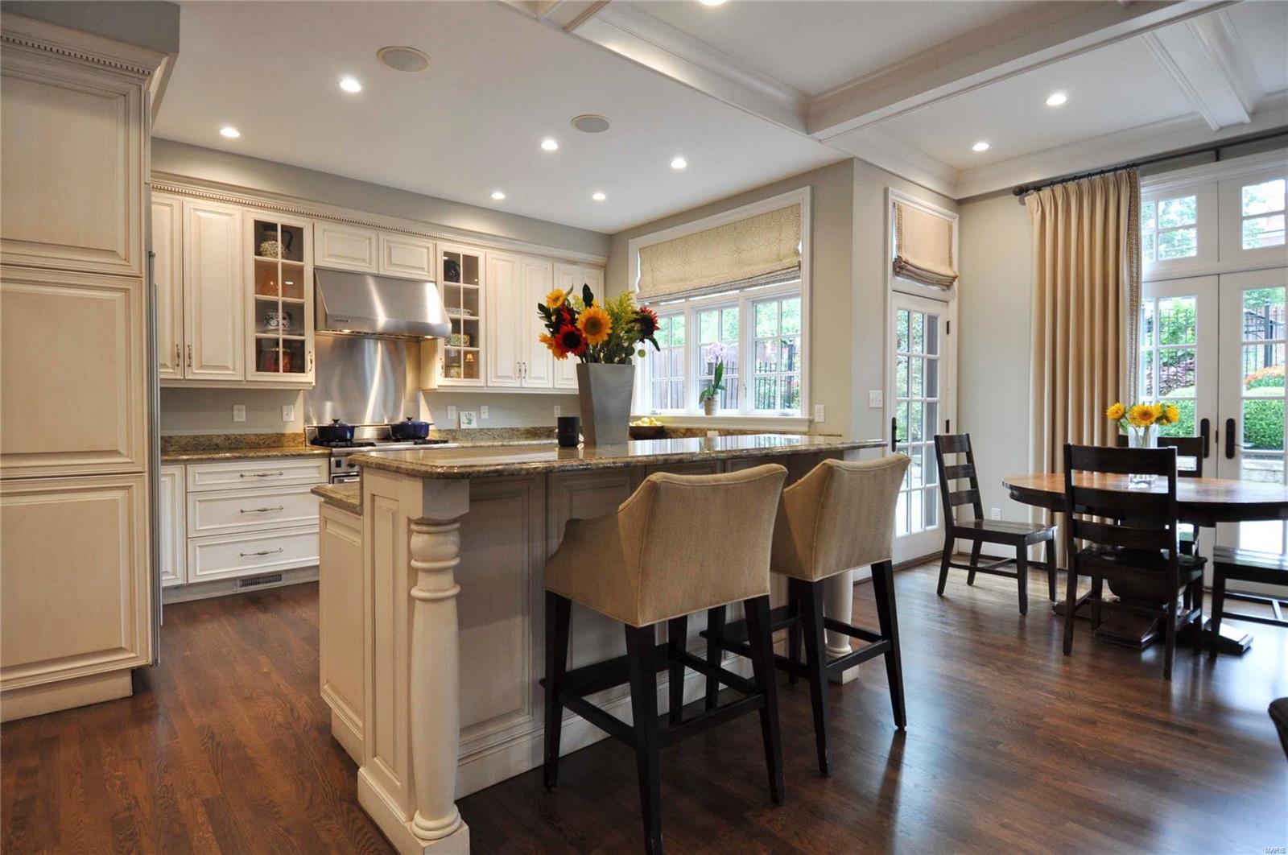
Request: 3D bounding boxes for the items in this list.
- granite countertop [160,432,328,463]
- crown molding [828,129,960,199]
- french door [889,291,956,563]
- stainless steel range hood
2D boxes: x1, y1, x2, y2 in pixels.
[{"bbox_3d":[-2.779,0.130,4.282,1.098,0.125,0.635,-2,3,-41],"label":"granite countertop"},{"bbox_3d":[1.934,-1.908,4.664,1.773,0.187,0.118,-1,2,-40],"label":"crown molding"},{"bbox_3d":[2.207,0.017,5.088,0.906,2.059,0.069,-1,2,-40],"label":"french door"},{"bbox_3d":[-2.030,-0.914,4.905,0.905,0.451,0.610,-2,3,-41],"label":"stainless steel range hood"}]

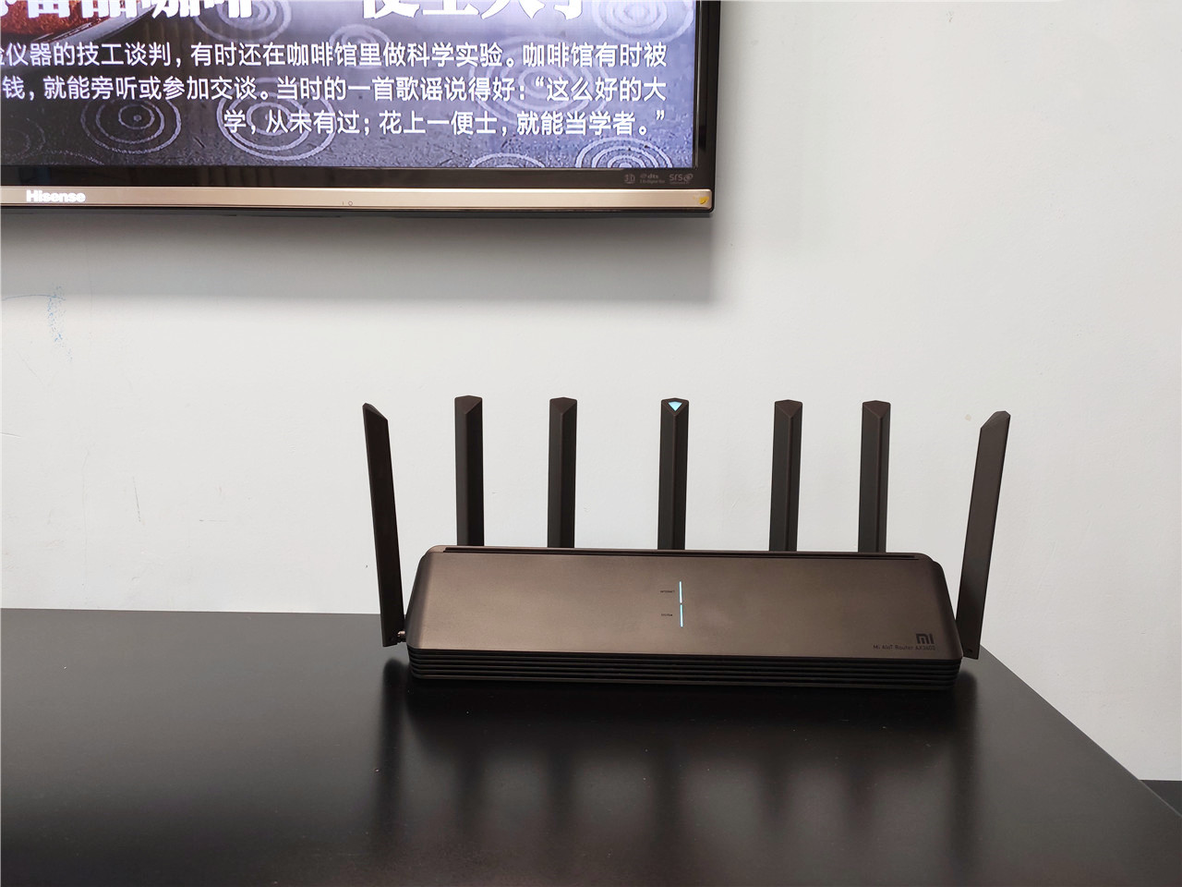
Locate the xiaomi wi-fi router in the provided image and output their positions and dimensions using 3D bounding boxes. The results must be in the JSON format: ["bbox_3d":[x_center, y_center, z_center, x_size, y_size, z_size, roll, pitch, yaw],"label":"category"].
[{"bbox_3d":[0.061,0.059,0.596,0.422,0.177,0.131,1,8,1],"label":"xiaomi wi-fi router"}]

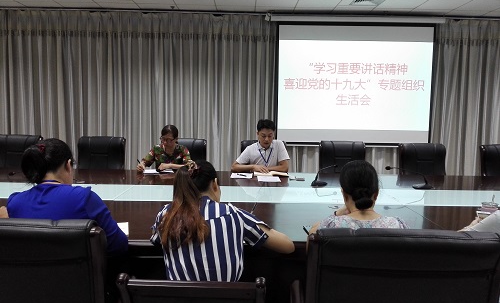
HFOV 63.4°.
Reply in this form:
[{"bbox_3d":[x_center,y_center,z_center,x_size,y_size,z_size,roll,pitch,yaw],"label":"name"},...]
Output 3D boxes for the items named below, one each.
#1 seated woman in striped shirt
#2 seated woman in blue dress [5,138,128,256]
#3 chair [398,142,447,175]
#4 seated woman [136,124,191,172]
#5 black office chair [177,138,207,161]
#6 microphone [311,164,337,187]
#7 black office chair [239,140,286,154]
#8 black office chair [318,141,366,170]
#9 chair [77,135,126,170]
[{"bbox_3d":[-0.136,0.602,1.815,0.600,1.150,0.750,2,6,7],"label":"seated woman in striped shirt"},{"bbox_3d":[-0.766,0.556,1.705,0.520,1.240,0.750,2,6,11],"label":"seated woman in blue dress"},{"bbox_3d":[1.949,0.447,4.339,0.600,1.050,0.640,1,5,-1],"label":"chair"},{"bbox_3d":[-0.865,0.336,4.144,0.540,1.210,0.720,1,5,-1],"label":"seated woman"},{"bbox_3d":[-0.749,0.402,4.312,0.600,1.050,0.640,1,5,-1],"label":"black office chair"},{"bbox_3d":[0.693,0.194,3.605,0.130,0.150,0.486,4,6,32],"label":"microphone"},{"bbox_3d":[0.152,0.417,4.321,0.600,1.050,0.640,1,5,-1],"label":"black office chair"},{"bbox_3d":[1.046,0.432,4.330,0.600,1.050,0.640,1,5,-1],"label":"black office chair"},{"bbox_3d":[-1.672,0.387,4.303,0.600,1.050,0.640,1,5,-1],"label":"chair"}]

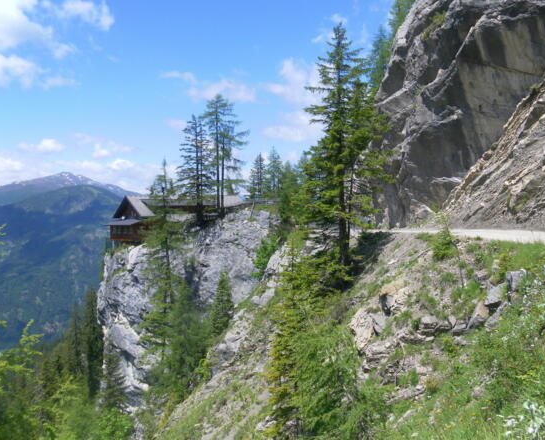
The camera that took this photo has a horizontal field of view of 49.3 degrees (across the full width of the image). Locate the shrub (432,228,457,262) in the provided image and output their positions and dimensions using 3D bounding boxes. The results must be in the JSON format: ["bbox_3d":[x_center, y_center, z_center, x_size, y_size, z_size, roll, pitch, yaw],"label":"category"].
[{"bbox_3d":[6.667,0.911,23.000,1.008,1.318,0.907,0,1,0],"label":"shrub"}]

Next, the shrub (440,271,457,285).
[{"bbox_3d":[6.229,2.035,21.000,0.637,0.495,0.573,0,1,0],"label":"shrub"}]

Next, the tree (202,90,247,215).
[{"bbox_3d":[-6.495,-8.844,82.000,6.080,16.997,5.472,0,1,0],"label":"tree"}]

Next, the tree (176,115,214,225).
[{"bbox_3d":[-10.516,-6.808,80.000,5.123,14.830,4.867,0,1,0],"label":"tree"}]

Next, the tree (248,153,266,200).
[{"bbox_3d":[-2.562,-6.884,95.000,2.882,7.845,2.882,0,1,0],"label":"tree"}]

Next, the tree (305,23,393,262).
[{"bbox_3d":[3.866,-3.944,31.000,4.493,12.747,3.819,0,1,0],"label":"tree"}]

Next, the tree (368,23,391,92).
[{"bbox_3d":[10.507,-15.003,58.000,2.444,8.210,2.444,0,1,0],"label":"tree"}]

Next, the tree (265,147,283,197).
[{"bbox_3d":[0.327,-7.765,97.000,2.942,8.500,2.942,0,1,0],"label":"tree"}]

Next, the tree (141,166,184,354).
[{"bbox_3d":[-10.475,3.916,56.000,4.152,19.063,3.945,0,1,0],"label":"tree"}]

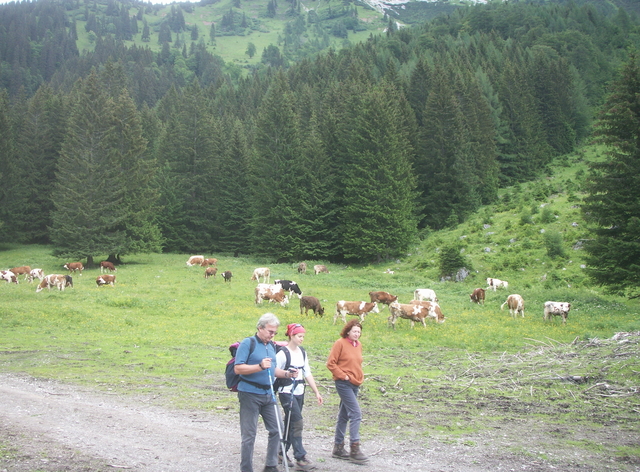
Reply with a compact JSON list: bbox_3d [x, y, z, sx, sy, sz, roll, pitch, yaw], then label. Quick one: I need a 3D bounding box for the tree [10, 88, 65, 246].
[{"bbox_3d":[-47.733,-12.124,116.000,9.300,27.000,9.300,0,1,0],"label":"tree"}]

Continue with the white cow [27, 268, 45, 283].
[{"bbox_3d":[-27.400,3.811,66.000,2.000,1.380,0.700,-1,1,-45],"label":"white cow"}]

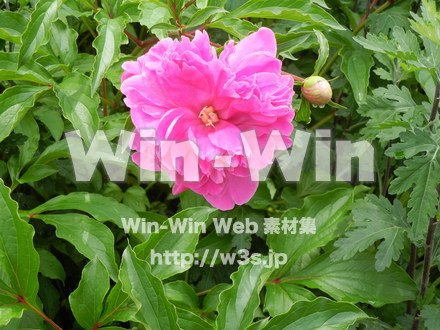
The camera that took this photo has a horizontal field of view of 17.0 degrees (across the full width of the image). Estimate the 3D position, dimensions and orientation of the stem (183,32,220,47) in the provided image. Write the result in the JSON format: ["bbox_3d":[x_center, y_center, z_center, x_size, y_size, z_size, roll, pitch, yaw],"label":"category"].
[{"bbox_3d":[-0.016,-0.106,1.250,0.038,0.004,0.004,21,62,15],"label":"stem"}]

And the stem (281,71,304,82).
[{"bbox_3d":[0.063,-0.077,1.285,0.024,0.004,0.004,23,74,6],"label":"stem"}]

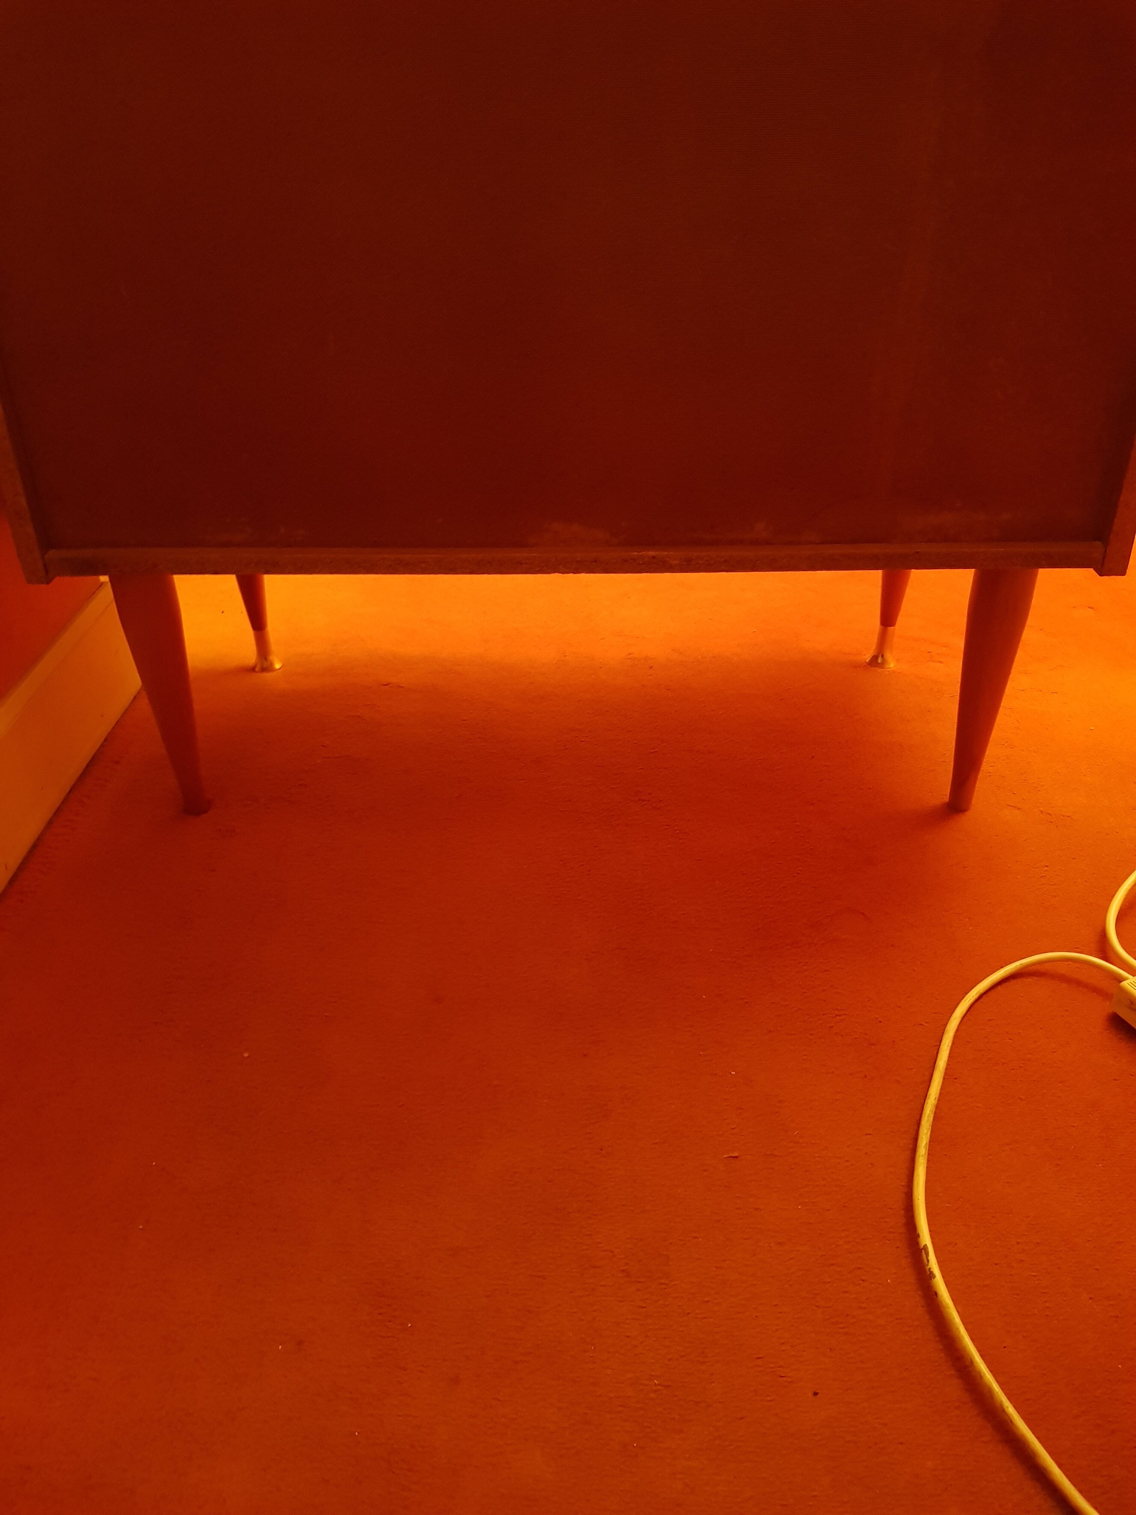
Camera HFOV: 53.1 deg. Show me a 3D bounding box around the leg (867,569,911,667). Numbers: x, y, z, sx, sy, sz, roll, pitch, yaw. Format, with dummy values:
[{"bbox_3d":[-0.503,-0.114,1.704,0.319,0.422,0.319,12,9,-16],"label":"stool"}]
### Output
[{"bbox_3d":[0.315,-0.192,1.093,0.046,0.228,0.046,0,31,1],"label":"leg"}]

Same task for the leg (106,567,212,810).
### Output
[{"bbox_3d":[-0.311,-0.055,0.884,0.046,0.228,0.046,0,31,1],"label":"leg"}]

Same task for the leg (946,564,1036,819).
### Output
[{"bbox_3d":[0.318,-0.058,0.869,0.046,0.228,0.046,0,31,1],"label":"leg"}]

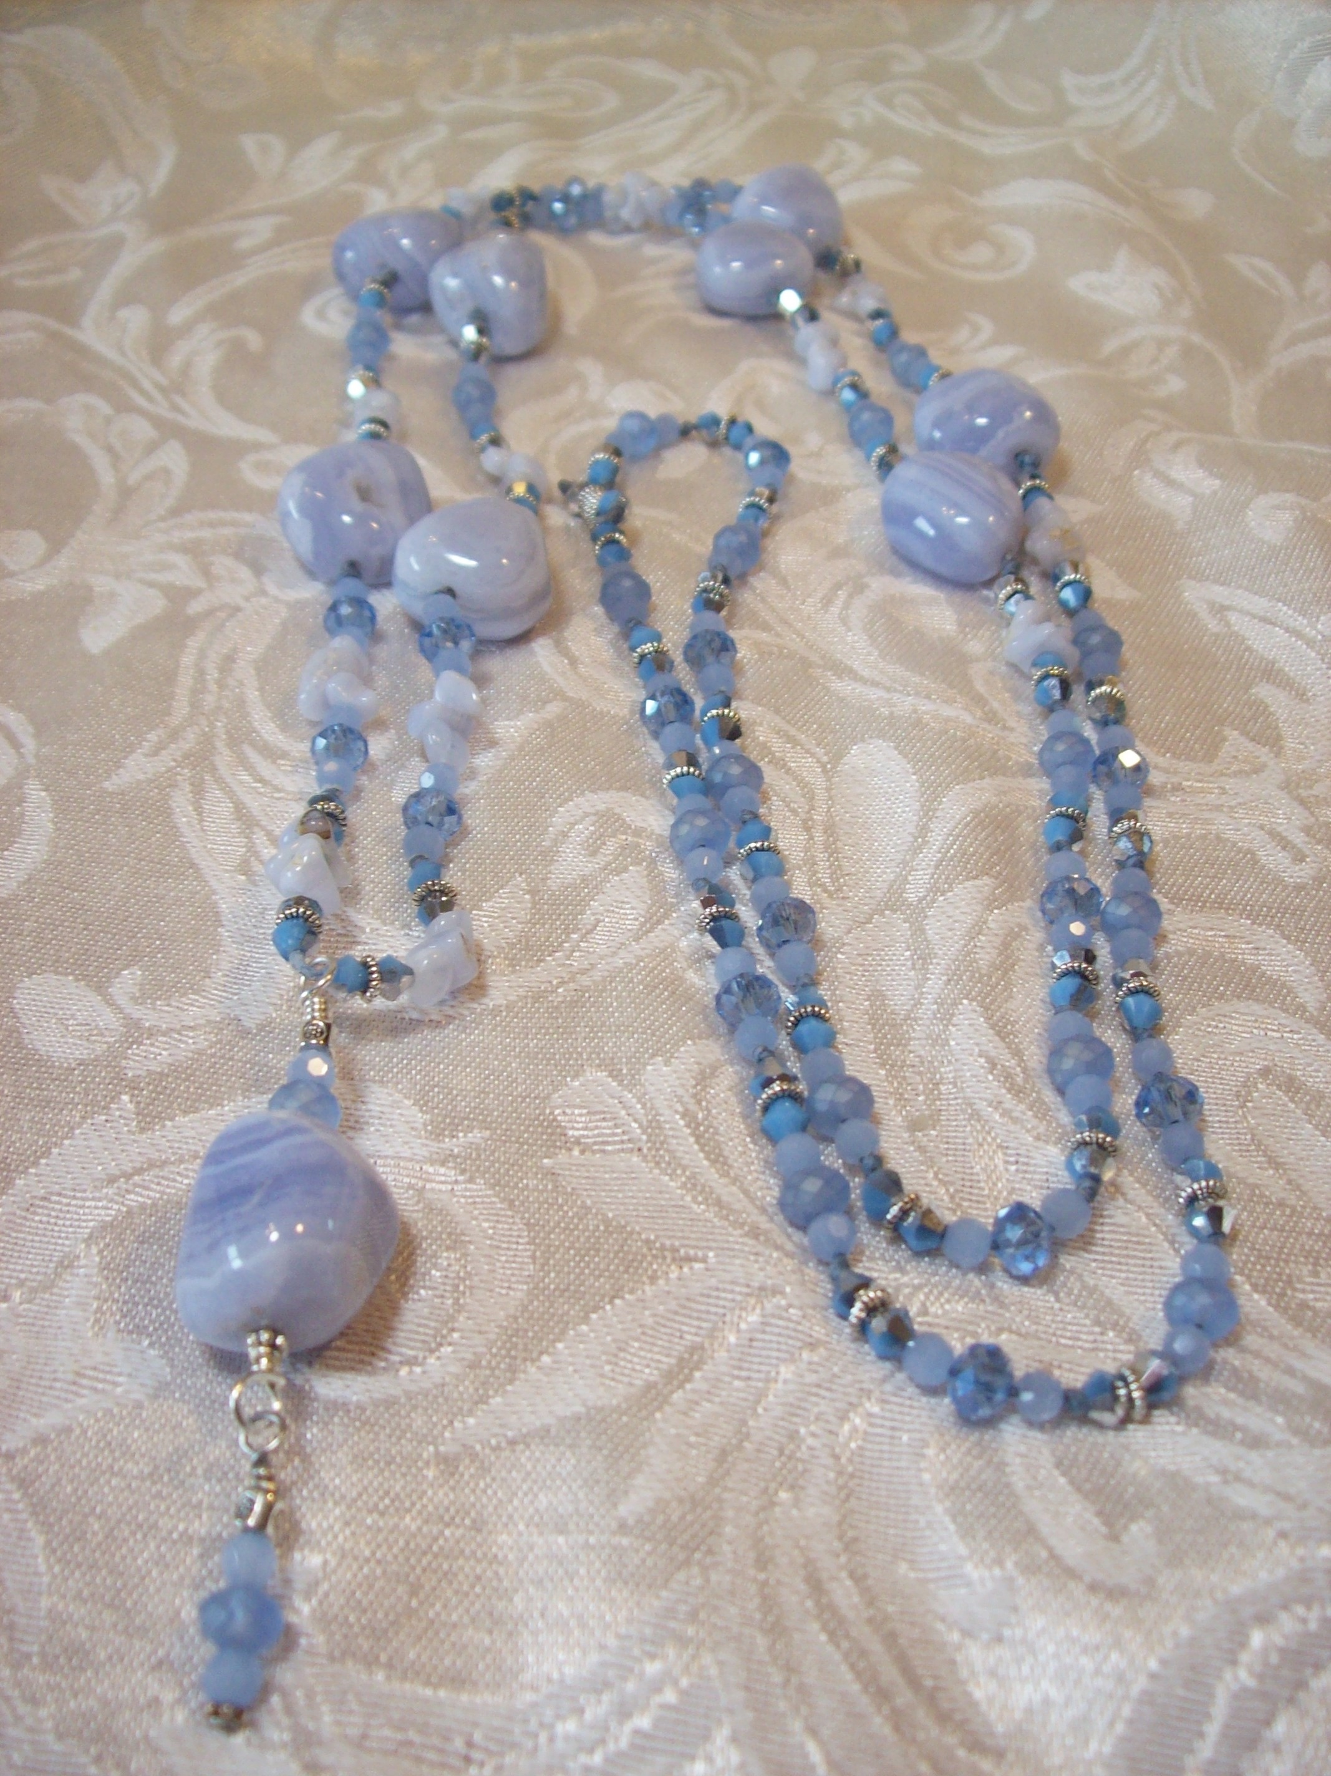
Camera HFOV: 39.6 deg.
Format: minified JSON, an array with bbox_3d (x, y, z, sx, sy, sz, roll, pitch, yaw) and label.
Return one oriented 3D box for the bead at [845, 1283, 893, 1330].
[{"bbox_3d":[0.017,0.034,0.149,0.005,0.005,0.002,-21,47,-20],"label":"bead"}]

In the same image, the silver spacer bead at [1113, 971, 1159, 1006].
[{"bbox_3d":[0.046,0.010,0.178,0.004,0.004,0.002,4,43,2],"label":"silver spacer bead"}]

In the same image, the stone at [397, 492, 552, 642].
[{"bbox_3d":[-0.023,-0.038,0.216,0.018,0.015,0.018,0,44,0],"label":"stone"}]

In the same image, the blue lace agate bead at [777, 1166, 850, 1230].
[{"bbox_3d":[0.013,0.026,0.157,0.006,0.006,0.005,-14,46,-15],"label":"blue lace agate bead"}]

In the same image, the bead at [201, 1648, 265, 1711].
[{"bbox_3d":[-0.030,0.055,0.128,0.004,0.004,0.004,0,44,0],"label":"bead"}]

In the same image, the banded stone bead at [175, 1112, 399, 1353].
[{"bbox_3d":[-0.031,0.028,0.150,0.018,0.015,0.020,1,43,-1],"label":"banded stone bead"}]

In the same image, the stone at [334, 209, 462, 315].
[{"bbox_3d":[-0.040,-0.094,0.278,0.019,0.014,0.015,-7,44,-7],"label":"stone"}]

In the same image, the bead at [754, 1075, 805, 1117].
[{"bbox_3d":[0.010,0.019,0.165,0.004,0.004,0.002,-14,46,-15],"label":"bead"}]

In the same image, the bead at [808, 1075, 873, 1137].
[{"bbox_3d":[0.016,0.020,0.167,0.006,0.006,0.005,-2,43,-4],"label":"bead"}]

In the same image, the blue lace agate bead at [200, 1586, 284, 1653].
[{"bbox_3d":[-0.030,0.052,0.131,0.006,0.006,0.005,-1,43,-3],"label":"blue lace agate bead"}]

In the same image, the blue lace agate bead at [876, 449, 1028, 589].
[{"bbox_3d":[0.035,-0.045,0.225,0.015,0.015,0.019,-30,51,-28],"label":"blue lace agate bead"}]

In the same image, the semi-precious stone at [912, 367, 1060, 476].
[{"bbox_3d":[0.042,-0.060,0.241,0.019,0.014,0.015,21,48,21],"label":"semi-precious stone"}]

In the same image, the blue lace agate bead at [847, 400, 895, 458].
[{"bbox_3d":[0.027,-0.061,0.247,0.006,0.006,0.006,-11,45,-12],"label":"blue lace agate bead"}]

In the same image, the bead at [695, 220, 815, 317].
[{"bbox_3d":[0.013,-0.092,0.274,0.017,0.013,0.016,0,44,0],"label":"bead"}]

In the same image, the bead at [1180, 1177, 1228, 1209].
[{"bbox_3d":[0.046,0.026,0.158,0.004,0.004,0.002,-12,46,-13],"label":"bead"}]

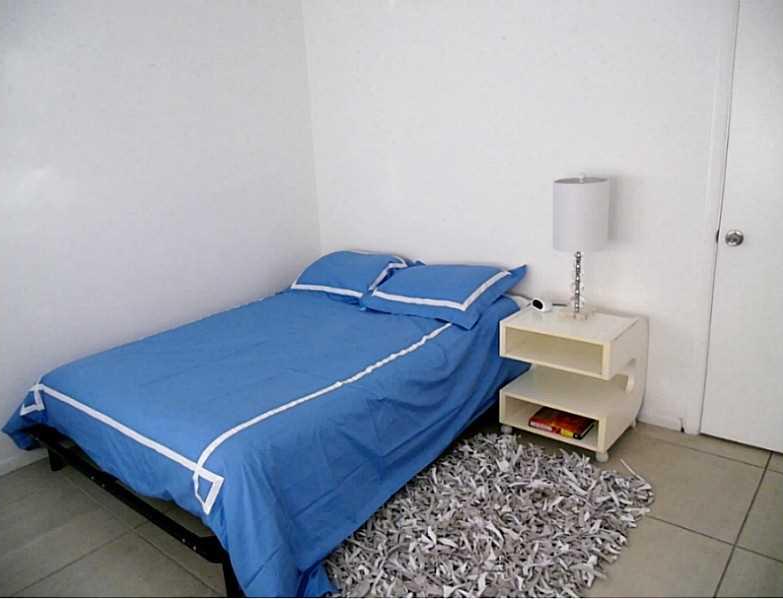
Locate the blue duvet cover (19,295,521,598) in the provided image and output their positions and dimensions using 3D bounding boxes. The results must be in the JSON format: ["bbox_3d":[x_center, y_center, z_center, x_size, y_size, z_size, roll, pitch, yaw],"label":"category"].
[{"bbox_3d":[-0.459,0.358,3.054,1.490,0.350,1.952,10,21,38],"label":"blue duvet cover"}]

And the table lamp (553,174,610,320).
[{"bbox_3d":[0.823,-0.226,2.752,0.240,0.644,0.240,10,21,38],"label":"table lamp"}]

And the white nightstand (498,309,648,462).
[{"bbox_3d":[0.859,0.350,2.928,0.504,0.563,0.484,10,21,38],"label":"white nightstand"}]

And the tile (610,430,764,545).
[{"bbox_3d":[1.141,0.736,2.568,0.604,0.012,0.604,10,21,38],"label":"tile"}]

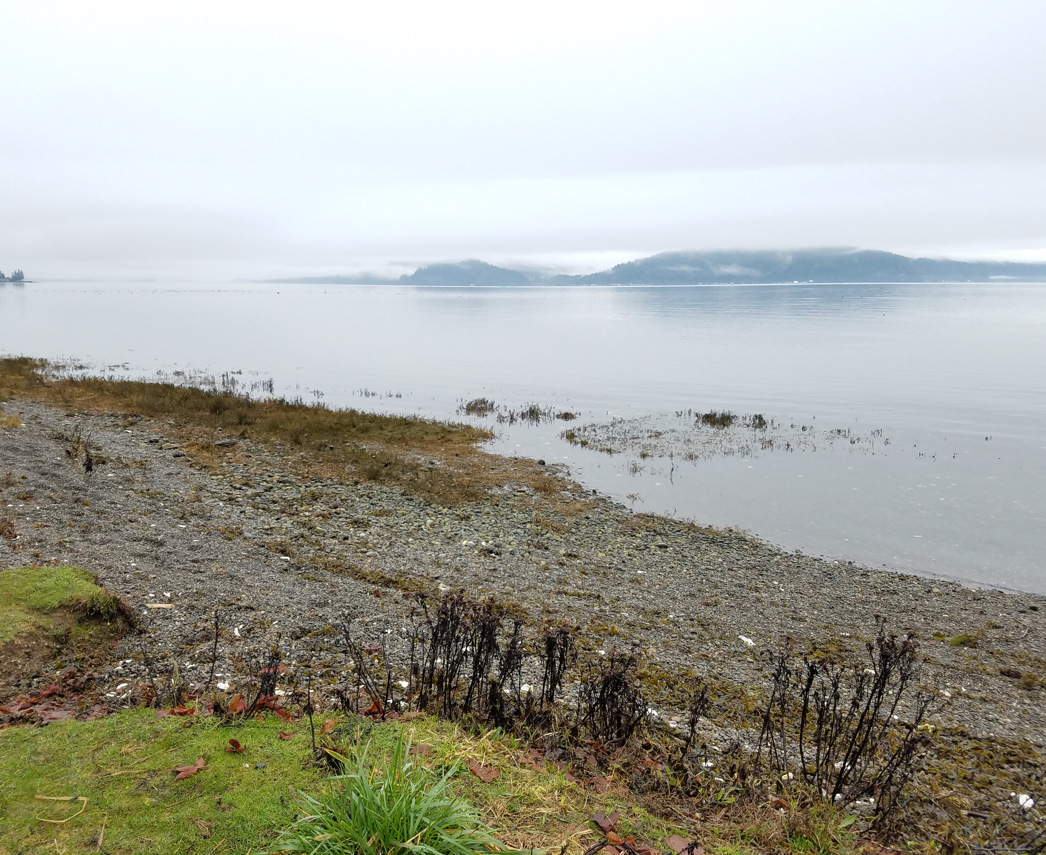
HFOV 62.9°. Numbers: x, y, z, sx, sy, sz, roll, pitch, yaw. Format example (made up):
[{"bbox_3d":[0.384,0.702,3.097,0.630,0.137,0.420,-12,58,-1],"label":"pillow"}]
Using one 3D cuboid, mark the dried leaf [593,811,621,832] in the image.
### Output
[{"bbox_3d":[0.237,1.139,2.486,0.085,0.030,0.078,0,10,0],"label":"dried leaf"}]

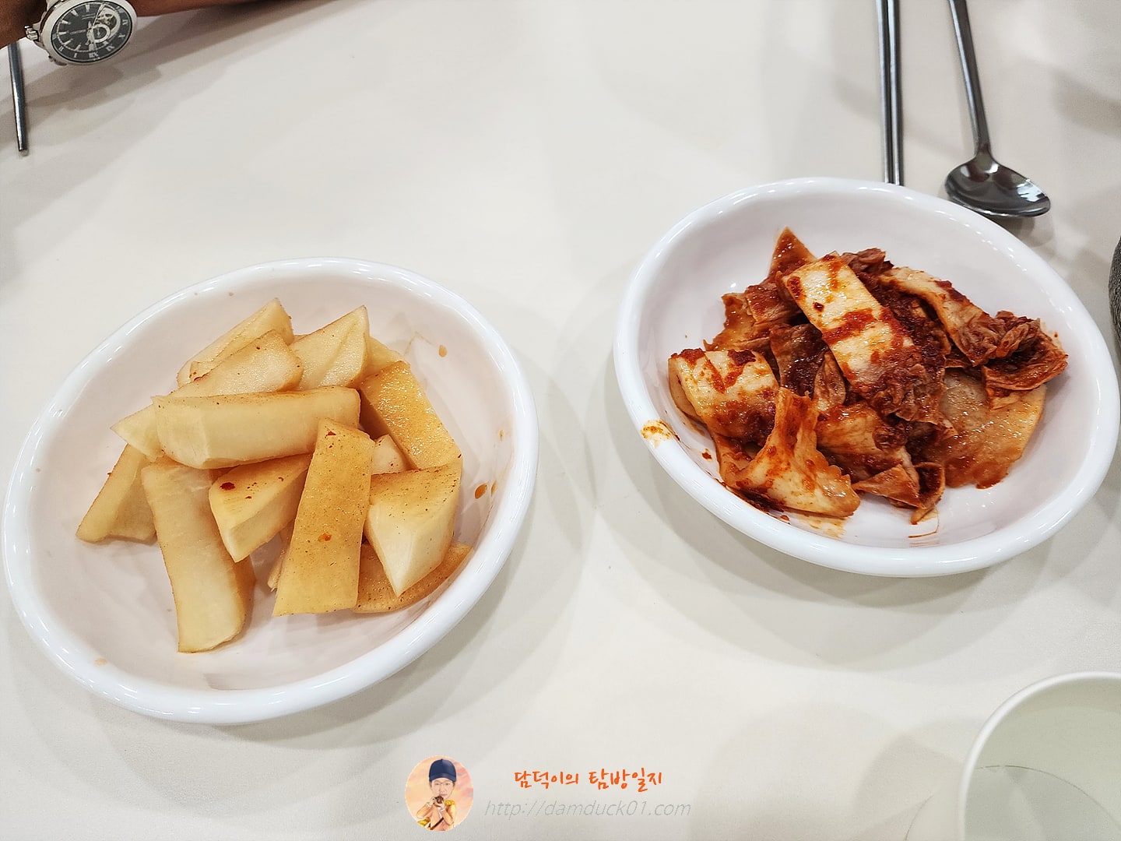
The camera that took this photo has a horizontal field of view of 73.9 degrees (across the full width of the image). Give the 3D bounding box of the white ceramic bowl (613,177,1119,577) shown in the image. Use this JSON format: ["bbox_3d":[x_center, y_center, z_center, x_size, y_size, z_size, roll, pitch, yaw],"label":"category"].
[{"bbox_3d":[0.097,-0.015,0.258,0.158,0.044,0.158,-1,59,1],"label":"white ceramic bowl"}]

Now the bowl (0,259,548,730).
[{"bbox_3d":[-0.086,0.019,0.243,0.158,0.044,0.158,-3,59,0],"label":"bowl"}]

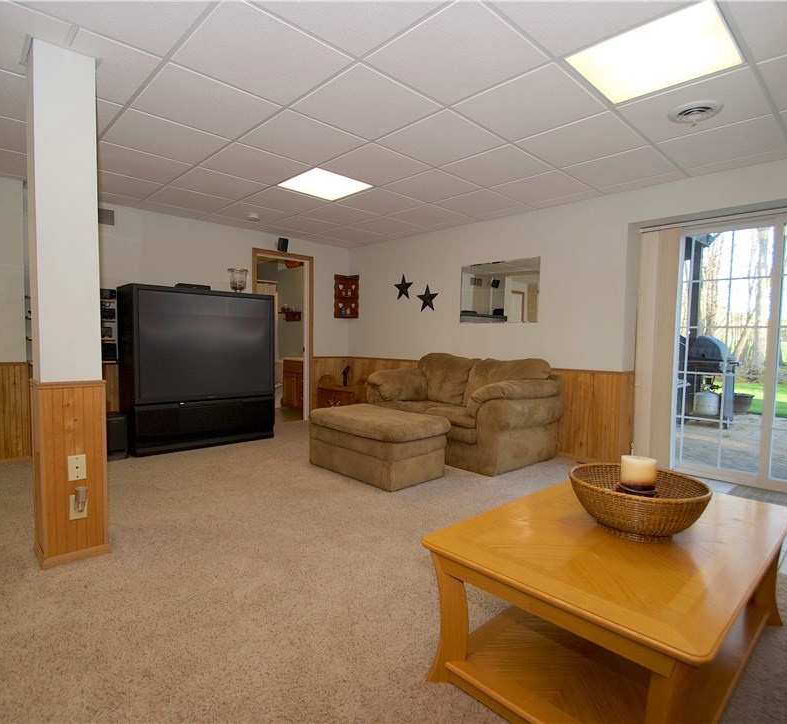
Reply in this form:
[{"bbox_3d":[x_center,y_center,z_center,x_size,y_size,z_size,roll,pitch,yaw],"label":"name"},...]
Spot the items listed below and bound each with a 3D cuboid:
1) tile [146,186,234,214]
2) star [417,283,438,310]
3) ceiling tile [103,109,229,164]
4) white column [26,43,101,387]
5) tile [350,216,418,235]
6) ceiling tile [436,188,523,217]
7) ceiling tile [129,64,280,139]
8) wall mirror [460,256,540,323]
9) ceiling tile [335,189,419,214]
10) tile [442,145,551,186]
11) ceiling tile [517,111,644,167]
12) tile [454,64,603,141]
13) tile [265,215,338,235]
[{"bbox_3d":[-1.836,-1.487,4.156,0.600,0.025,0.600,-2,4,-44],"label":"tile"},{"bbox_3d":[0.386,-0.742,5.260,0.040,0.312,0.330,-2,5,-44],"label":"star"},{"bbox_3d":[-1.426,-1.408,2.858,0.600,0.025,0.600,-2,4,-44],"label":"ceiling tile"},{"bbox_3d":[-1.508,-0.636,2.070,0.225,1.440,0.230,-2,4,-44],"label":"white column"},{"bbox_3d":[-0.099,-1.506,4.990,0.600,0.025,0.600,-2,4,-44],"label":"tile"},{"bbox_3d":[0.751,-1.448,4.124,0.605,0.025,0.605,-3,5,-44],"label":"ceiling tile"},{"bbox_3d":[-1.004,-1.376,2.420,0.602,0.020,0.602,-2,4,-44],"label":"ceiling tile"},{"bbox_3d":[1.052,-0.701,4.580,0.020,0.615,0.921,-2,5,-44],"label":"wall mirror"},{"bbox_3d":[-0.112,-1.458,4.130,0.600,0.025,0.600,-2,4,-44],"label":"ceiling tile"},{"bbox_3d":[0.736,-1.396,3.256,0.600,0.025,0.600,-2,4,-44],"label":"tile"},{"bbox_3d":[1.160,-1.366,2.827,0.605,0.025,0.605,-3,5,-44],"label":"ceiling tile"},{"bbox_3d":[0.714,-1.342,2.381,0.591,0.020,0.585,-2,5,-44],"label":"tile"},{"bbox_3d":[-0.959,-1.524,5.012,0.605,0.025,0.605,-3,5,-44],"label":"tile"}]

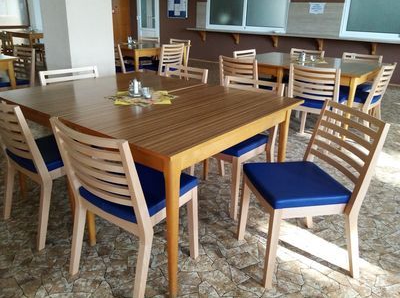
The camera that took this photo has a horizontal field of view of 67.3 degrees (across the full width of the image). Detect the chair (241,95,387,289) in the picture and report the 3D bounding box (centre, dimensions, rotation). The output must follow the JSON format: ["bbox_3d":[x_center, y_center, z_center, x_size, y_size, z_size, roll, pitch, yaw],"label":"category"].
[{"bbox_3d":[0.542,0.212,1.566,0.530,0.840,0.465,-3,23,-10],"label":"chair"}]

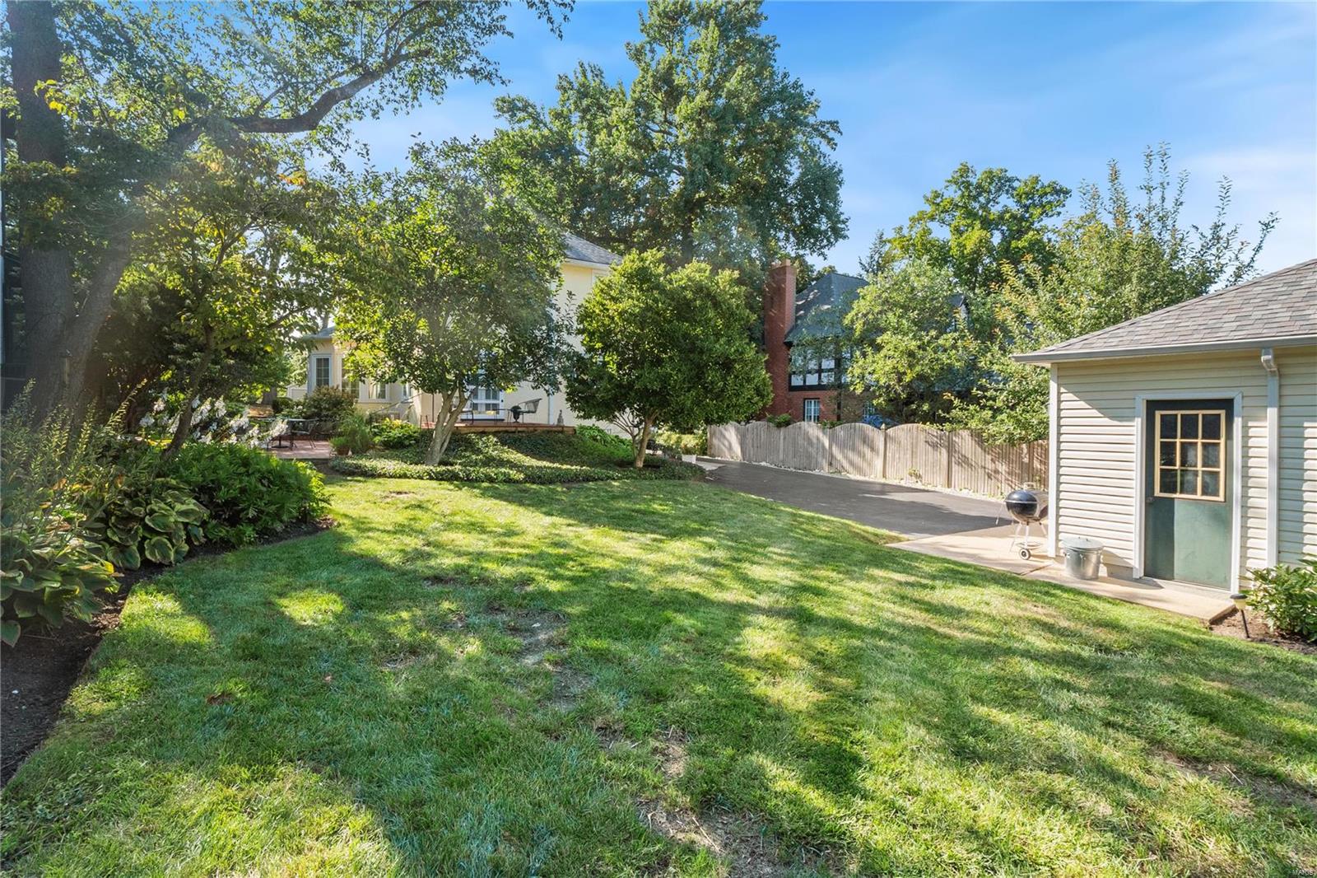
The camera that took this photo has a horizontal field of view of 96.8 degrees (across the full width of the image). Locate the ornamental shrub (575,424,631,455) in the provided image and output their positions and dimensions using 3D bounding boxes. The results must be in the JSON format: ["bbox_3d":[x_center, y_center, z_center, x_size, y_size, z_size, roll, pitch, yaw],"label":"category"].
[{"bbox_3d":[-1.950,0.030,20.800,1.900,1.100,1.400,0,2,0],"label":"ornamental shrub"}]

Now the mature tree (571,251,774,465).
[{"bbox_3d":[0.330,-2.650,19.500,6.600,7.200,6.200,0,2,0],"label":"mature tree"}]

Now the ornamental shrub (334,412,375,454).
[{"bbox_3d":[-6.900,-0.120,13.200,0.860,0.950,0.820,0,2,0],"label":"ornamental shrub"}]

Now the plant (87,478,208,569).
[{"bbox_3d":[-4.500,0.710,5.150,0.900,0.640,0.880,0,2,0],"label":"plant"}]

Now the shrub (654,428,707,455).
[{"bbox_3d":[1.170,0.160,30.500,2.700,1.400,1.600,0,2,0],"label":"shrub"}]

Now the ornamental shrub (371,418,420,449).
[{"bbox_3d":[-6.540,-0.160,14.600,1.170,0.800,1.050,0,2,0],"label":"ornamental shrub"}]

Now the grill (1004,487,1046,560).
[{"bbox_3d":[5.040,1.080,7.930,0.580,1.000,0.620,1,2,34],"label":"grill"}]

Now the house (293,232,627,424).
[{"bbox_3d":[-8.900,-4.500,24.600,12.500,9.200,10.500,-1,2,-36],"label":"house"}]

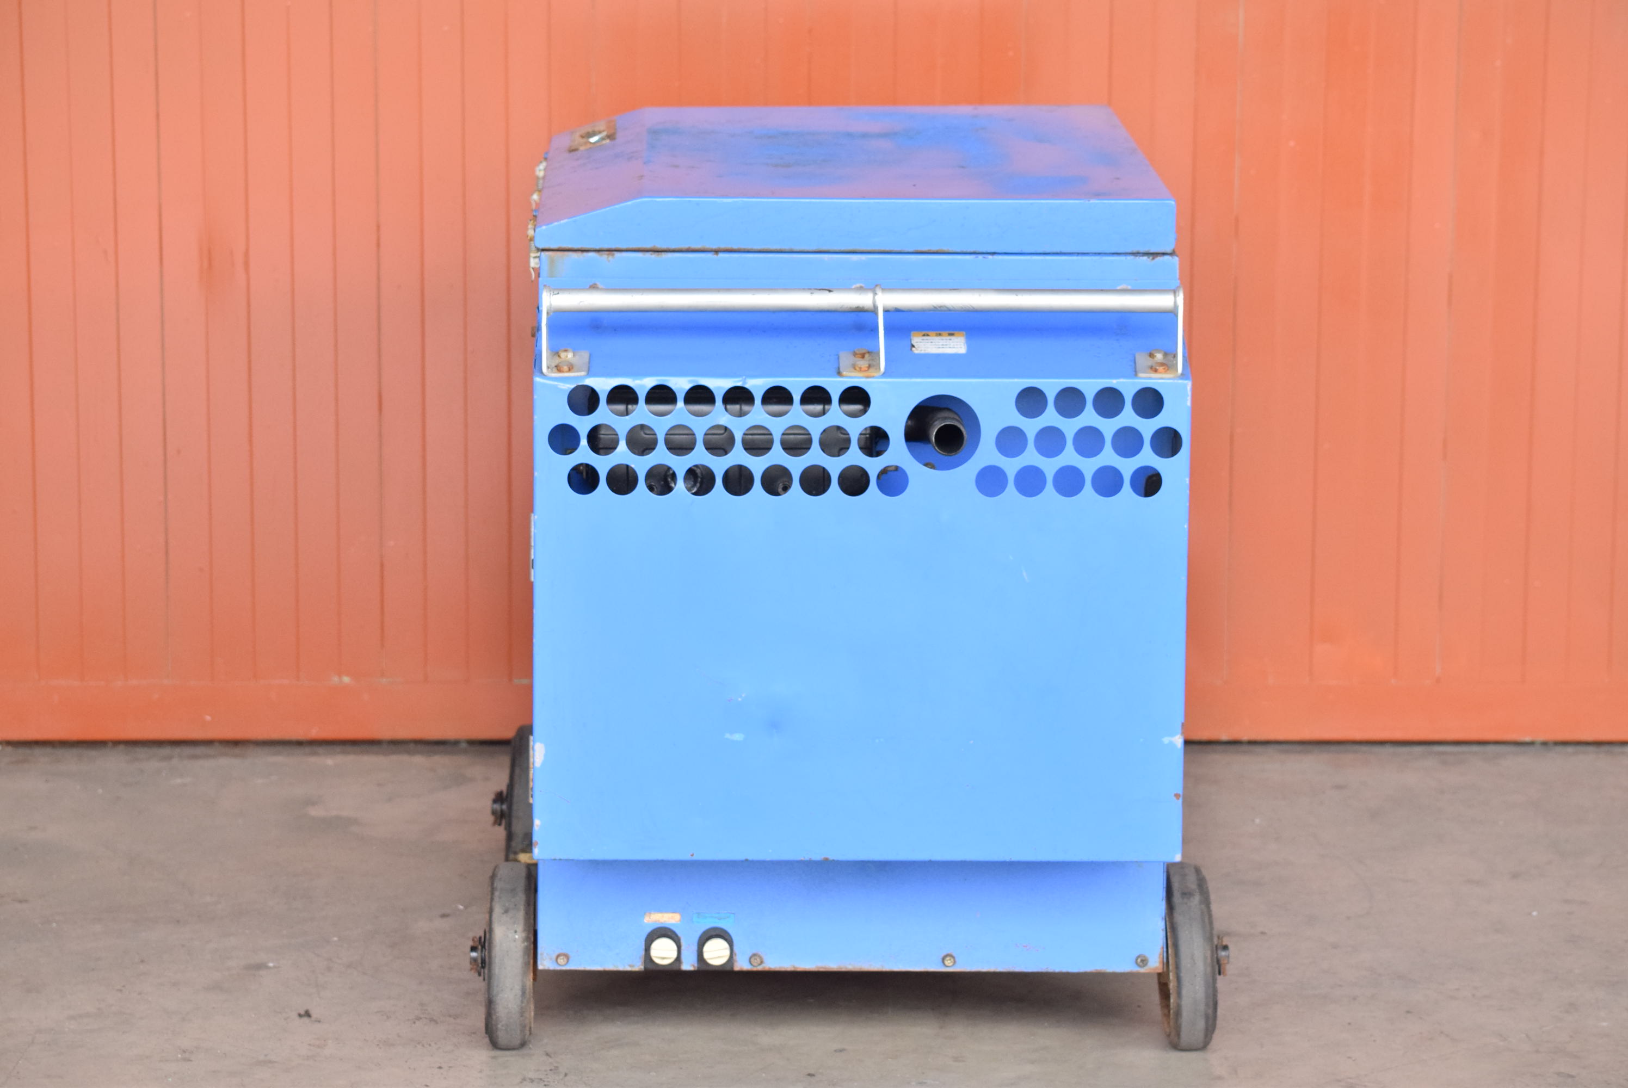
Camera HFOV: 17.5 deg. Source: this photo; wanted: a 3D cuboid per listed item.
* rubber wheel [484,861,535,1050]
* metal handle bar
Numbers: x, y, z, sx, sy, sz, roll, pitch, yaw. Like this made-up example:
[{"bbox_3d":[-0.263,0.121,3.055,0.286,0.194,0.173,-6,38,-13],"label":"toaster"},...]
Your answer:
[{"bbox_3d":[-0.324,0.440,5.640,0.050,0.200,0.200,0,11,-2],"label":"rubber wheel"},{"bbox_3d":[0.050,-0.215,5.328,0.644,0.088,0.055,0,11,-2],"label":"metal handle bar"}]

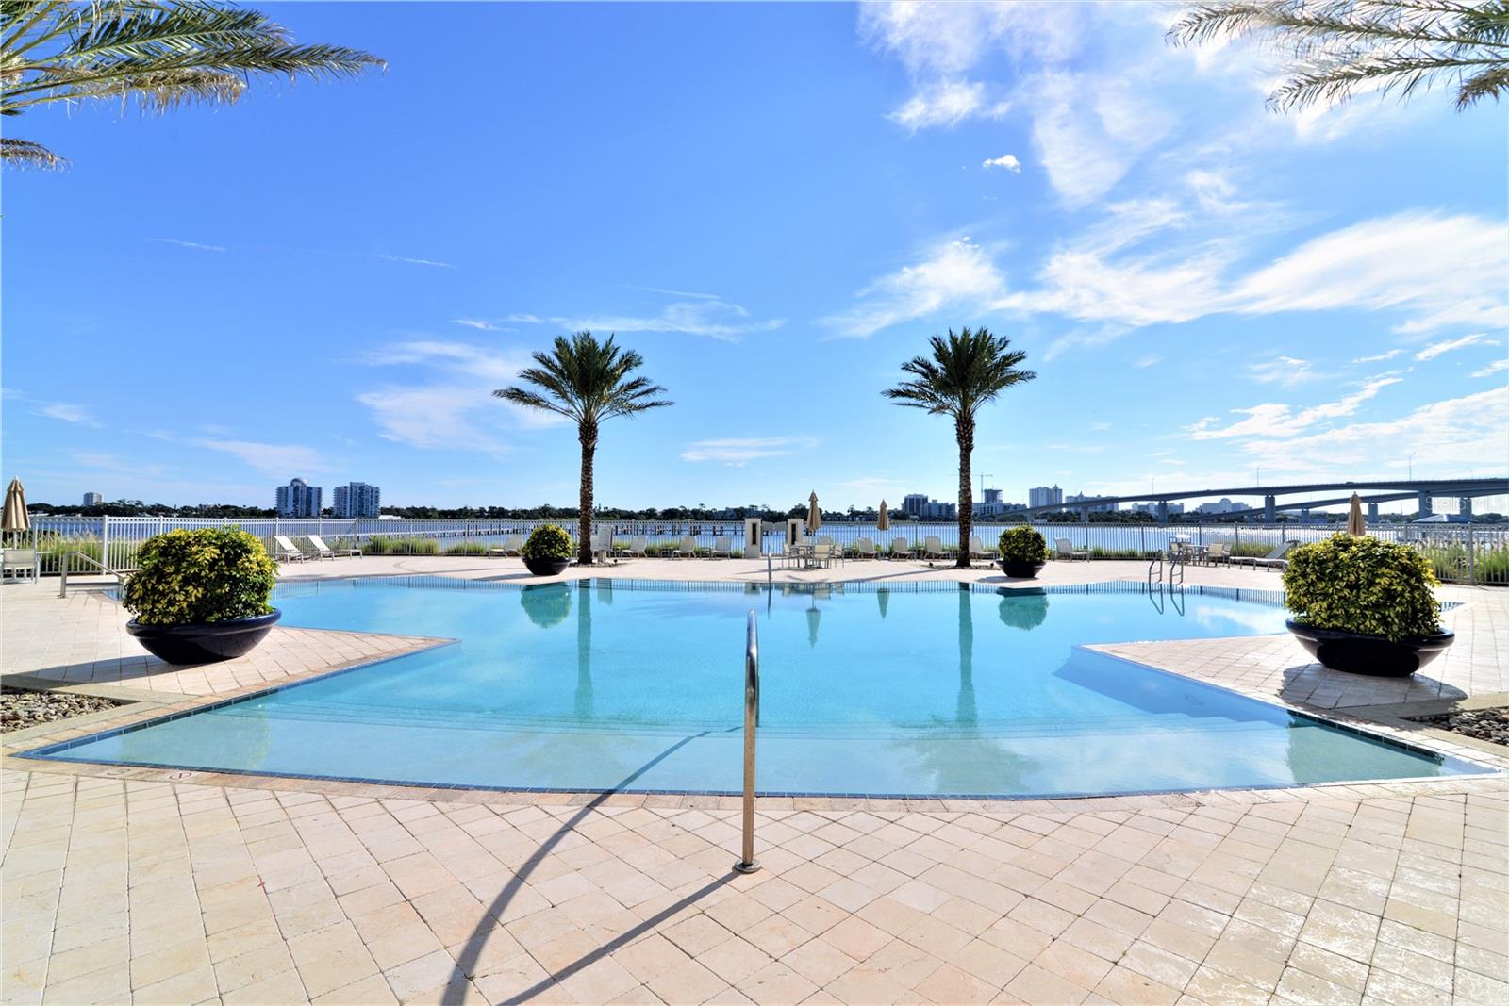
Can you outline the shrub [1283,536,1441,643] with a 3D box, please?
[{"bbox_3d":[6.527,0.860,7.246,1.270,1.000,1.270,0,-1,0],"label":"shrub"}]

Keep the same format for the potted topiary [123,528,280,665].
[{"bbox_3d":[-6.134,1.029,7.542,1.360,1.430,1.360,0,-1,0],"label":"potted topiary"}]

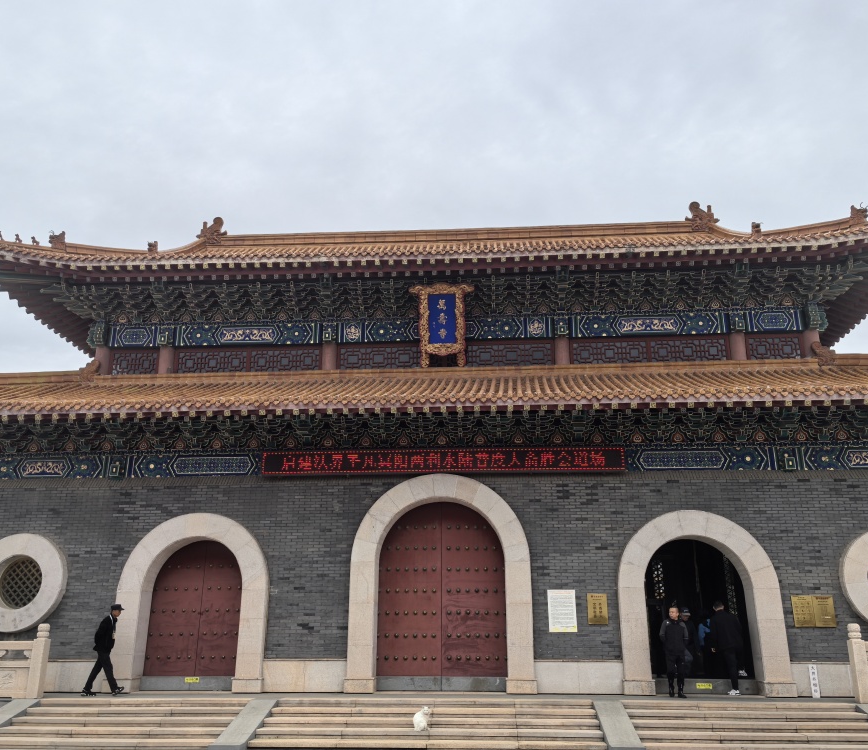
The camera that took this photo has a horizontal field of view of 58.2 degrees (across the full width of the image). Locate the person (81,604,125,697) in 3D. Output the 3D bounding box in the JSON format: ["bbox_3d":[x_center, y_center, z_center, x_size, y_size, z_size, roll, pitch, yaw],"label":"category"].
[{"bbox_3d":[-6.603,5.551,15.785,0.840,1.739,0.520,-1,-17,4],"label":"person"}]

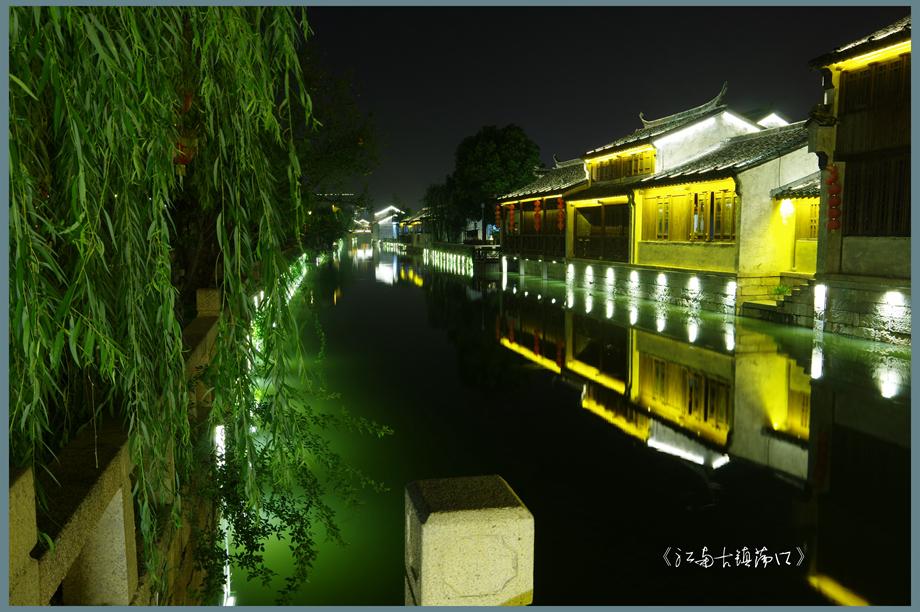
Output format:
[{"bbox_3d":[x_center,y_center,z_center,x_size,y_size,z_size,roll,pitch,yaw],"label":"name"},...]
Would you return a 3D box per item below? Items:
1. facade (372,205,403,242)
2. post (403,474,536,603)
[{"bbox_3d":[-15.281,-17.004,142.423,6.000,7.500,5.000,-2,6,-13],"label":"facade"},{"bbox_3d":[0.015,0.843,1.476,0.220,0.920,0.220,-2,6,-14],"label":"post"}]

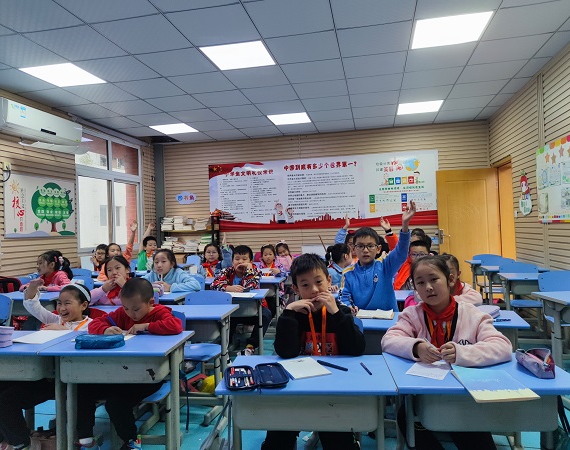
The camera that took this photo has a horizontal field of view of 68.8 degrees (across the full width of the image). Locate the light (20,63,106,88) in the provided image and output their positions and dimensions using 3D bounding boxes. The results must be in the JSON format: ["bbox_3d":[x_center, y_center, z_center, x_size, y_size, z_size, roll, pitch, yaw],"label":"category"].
[{"bbox_3d":[-2.162,-1.494,4.127,0.590,0.050,0.590,-2,0,12],"label":"light"}]

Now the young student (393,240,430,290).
[{"bbox_3d":[1.045,0.680,3.275,0.430,1.080,0.580,-2,0,13],"label":"young student"}]

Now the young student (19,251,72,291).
[{"bbox_3d":[-2.255,0.788,4.019,0.460,1.100,0.580,-2,0,27],"label":"young student"}]

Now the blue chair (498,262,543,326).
[{"bbox_3d":[2.406,0.805,4.131,0.380,0.800,0.460,-2,0,12],"label":"blue chair"}]

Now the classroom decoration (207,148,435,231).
[{"bbox_3d":[0.544,-0.531,6.979,3.840,1.170,0.020,-2,0,12],"label":"classroom decoration"}]

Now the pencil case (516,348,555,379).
[{"bbox_3d":[0.886,0.480,1.472,0.060,0.060,0.192,-2,0,7],"label":"pencil case"}]

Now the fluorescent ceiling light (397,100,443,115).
[{"bbox_3d":[1.841,-1.617,5.723,0.590,0.040,0.590,-2,0,12],"label":"fluorescent ceiling light"}]

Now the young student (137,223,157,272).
[{"bbox_3d":[-1.692,0.633,5.054,0.420,1.320,0.520,-2,0,-2],"label":"young student"}]

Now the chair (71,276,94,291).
[{"bbox_3d":[-2.043,0.905,3.822,0.400,0.820,0.430,-2,0,9],"label":"chair"}]

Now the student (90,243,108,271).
[{"bbox_3d":[-2.280,0.779,5.123,0.420,1.065,0.580,-2,0,-6],"label":"student"}]

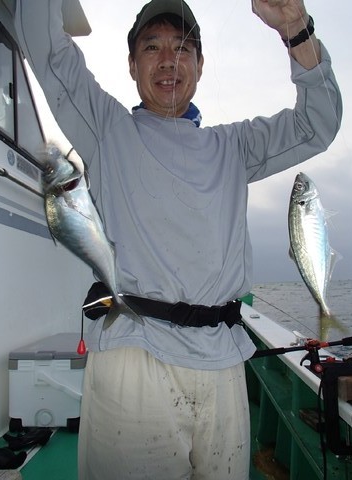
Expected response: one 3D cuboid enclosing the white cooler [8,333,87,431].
[{"bbox_3d":[-0.745,0.936,2.696,0.415,0.465,0.830,-2,-7,4],"label":"white cooler"}]

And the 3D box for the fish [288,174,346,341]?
[{"bbox_3d":[0.282,0.028,0.760,0.095,0.330,0.052,-11,-6,20],"label":"fish"}]

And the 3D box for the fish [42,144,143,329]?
[{"bbox_3d":[-0.172,0.001,0.730,0.105,0.380,0.060,-22,-5,-12],"label":"fish"}]

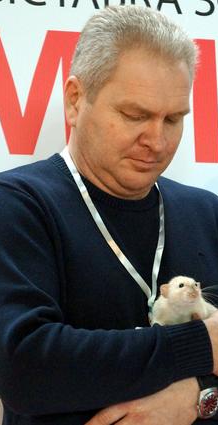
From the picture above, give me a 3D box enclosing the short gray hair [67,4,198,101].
[{"bbox_3d":[0.036,-0.207,1.730,0.176,0.180,0.200,0,24,-28],"label":"short gray hair"}]

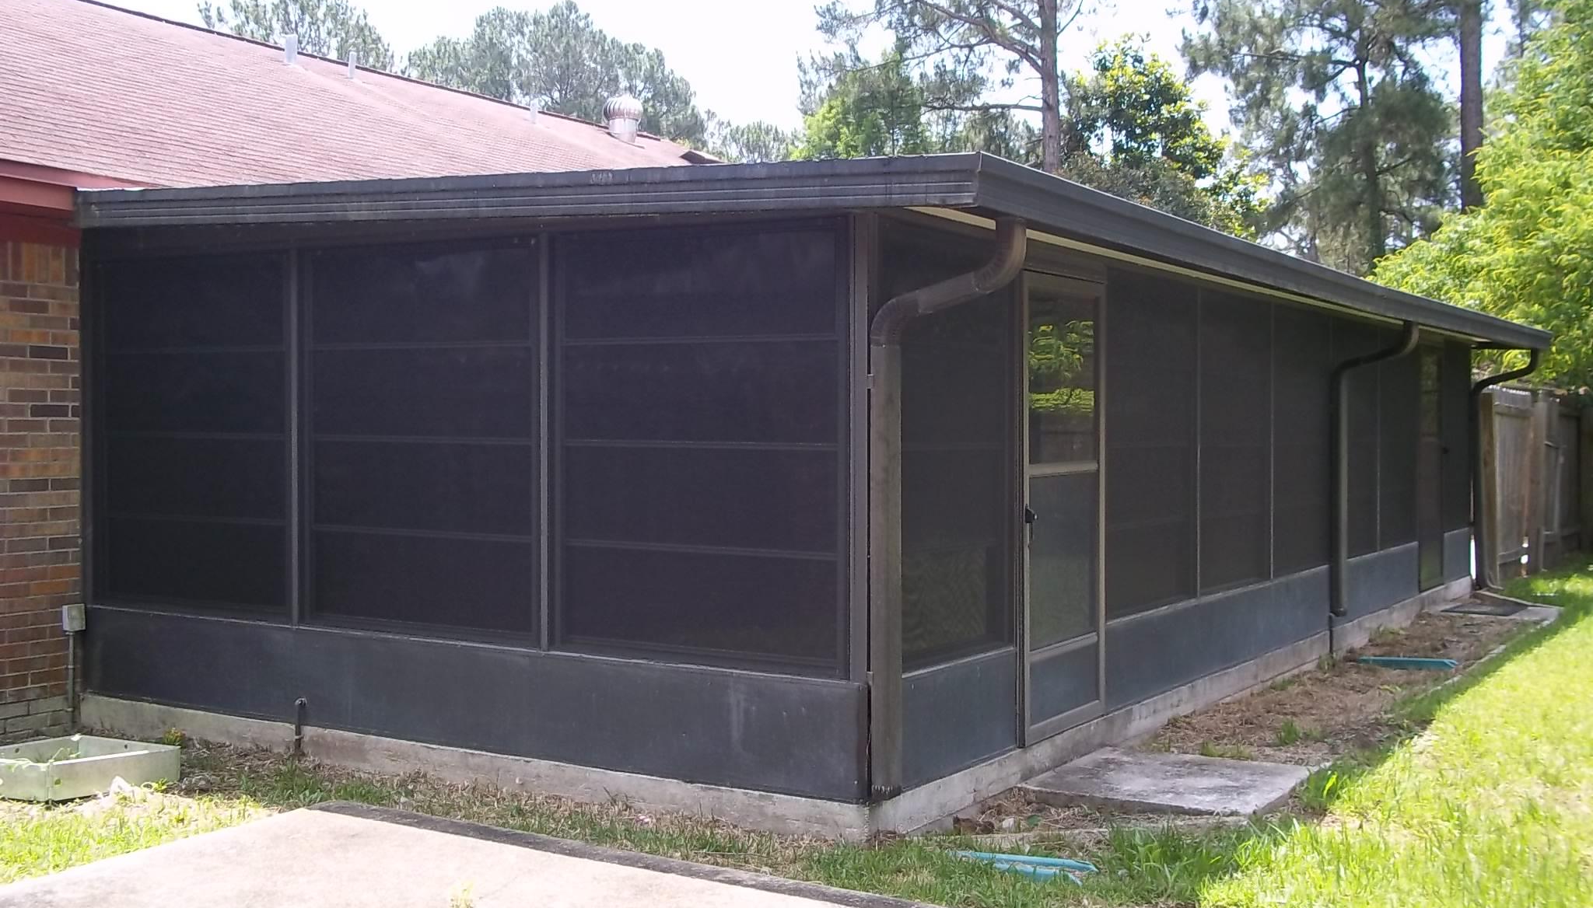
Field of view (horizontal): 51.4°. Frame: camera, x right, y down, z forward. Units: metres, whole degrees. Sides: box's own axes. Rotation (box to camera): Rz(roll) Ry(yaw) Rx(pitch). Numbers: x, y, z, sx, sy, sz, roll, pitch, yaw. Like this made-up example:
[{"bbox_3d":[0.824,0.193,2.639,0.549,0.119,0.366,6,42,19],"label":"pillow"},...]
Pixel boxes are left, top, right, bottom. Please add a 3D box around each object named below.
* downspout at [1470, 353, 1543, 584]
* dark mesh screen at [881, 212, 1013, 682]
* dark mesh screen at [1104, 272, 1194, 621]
[{"bbox_3d":[6.459,0.136,15.098,0.568,2.172,0.110,1,1,33],"label":"downspout"},{"bbox_3d":[0.609,-0.023,6.492,0.050,1.660,1.151,1,1,32],"label":"dark mesh screen"},{"bbox_3d":[1.811,-0.060,8.464,0.050,1.674,1.285,1,1,33],"label":"dark mesh screen"}]

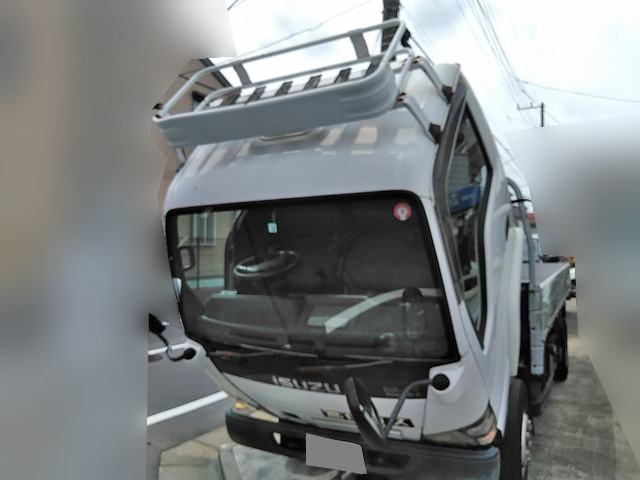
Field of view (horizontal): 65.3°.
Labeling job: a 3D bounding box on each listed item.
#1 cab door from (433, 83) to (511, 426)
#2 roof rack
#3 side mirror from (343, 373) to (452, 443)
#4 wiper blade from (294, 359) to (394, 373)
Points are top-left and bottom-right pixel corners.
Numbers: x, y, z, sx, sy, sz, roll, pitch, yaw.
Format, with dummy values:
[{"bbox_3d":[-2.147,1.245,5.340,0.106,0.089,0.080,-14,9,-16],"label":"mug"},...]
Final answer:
[{"bbox_3d":[0.804,0.089,2.555,0.180,1.450,1.100,-3,40,26],"label":"cab door"},{"bbox_3d":[-0.147,-0.627,2.428,1.440,0.430,0.620,-3,40,26],"label":"roof rack"},{"bbox_3d":[0.348,0.600,1.985,0.360,0.310,0.250,-17,35,9],"label":"side mirror"},{"bbox_3d":[0.107,0.584,2.310,0.510,0.040,0.040,-13,18,28],"label":"wiper blade"}]

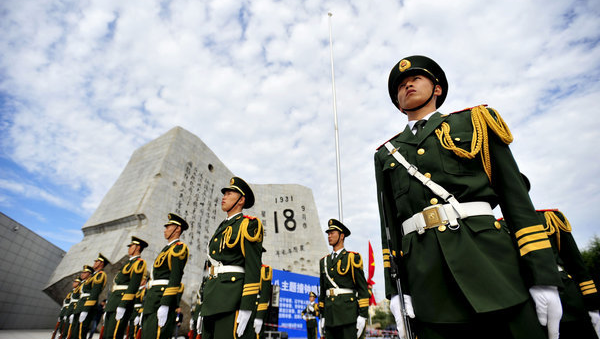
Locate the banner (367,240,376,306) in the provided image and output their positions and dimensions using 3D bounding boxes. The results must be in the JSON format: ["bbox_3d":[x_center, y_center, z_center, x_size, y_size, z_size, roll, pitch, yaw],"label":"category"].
[{"bbox_3d":[2.266,3.264,8.884,0.300,1.950,0.220,-5,-30,13],"label":"banner"}]

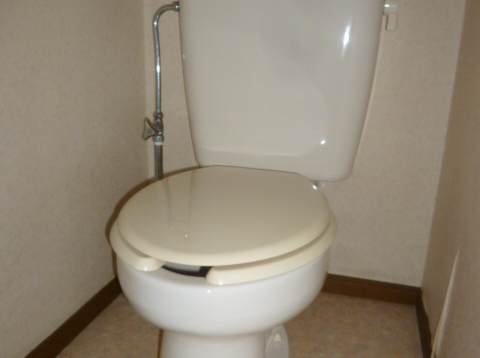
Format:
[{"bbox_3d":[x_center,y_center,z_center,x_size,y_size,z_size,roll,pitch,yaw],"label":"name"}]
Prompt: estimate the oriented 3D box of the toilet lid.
[{"bbox_3d":[-0.023,0.047,0.776,0.351,0.029,0.409,6,17,16],"label":"toilet lid"}]

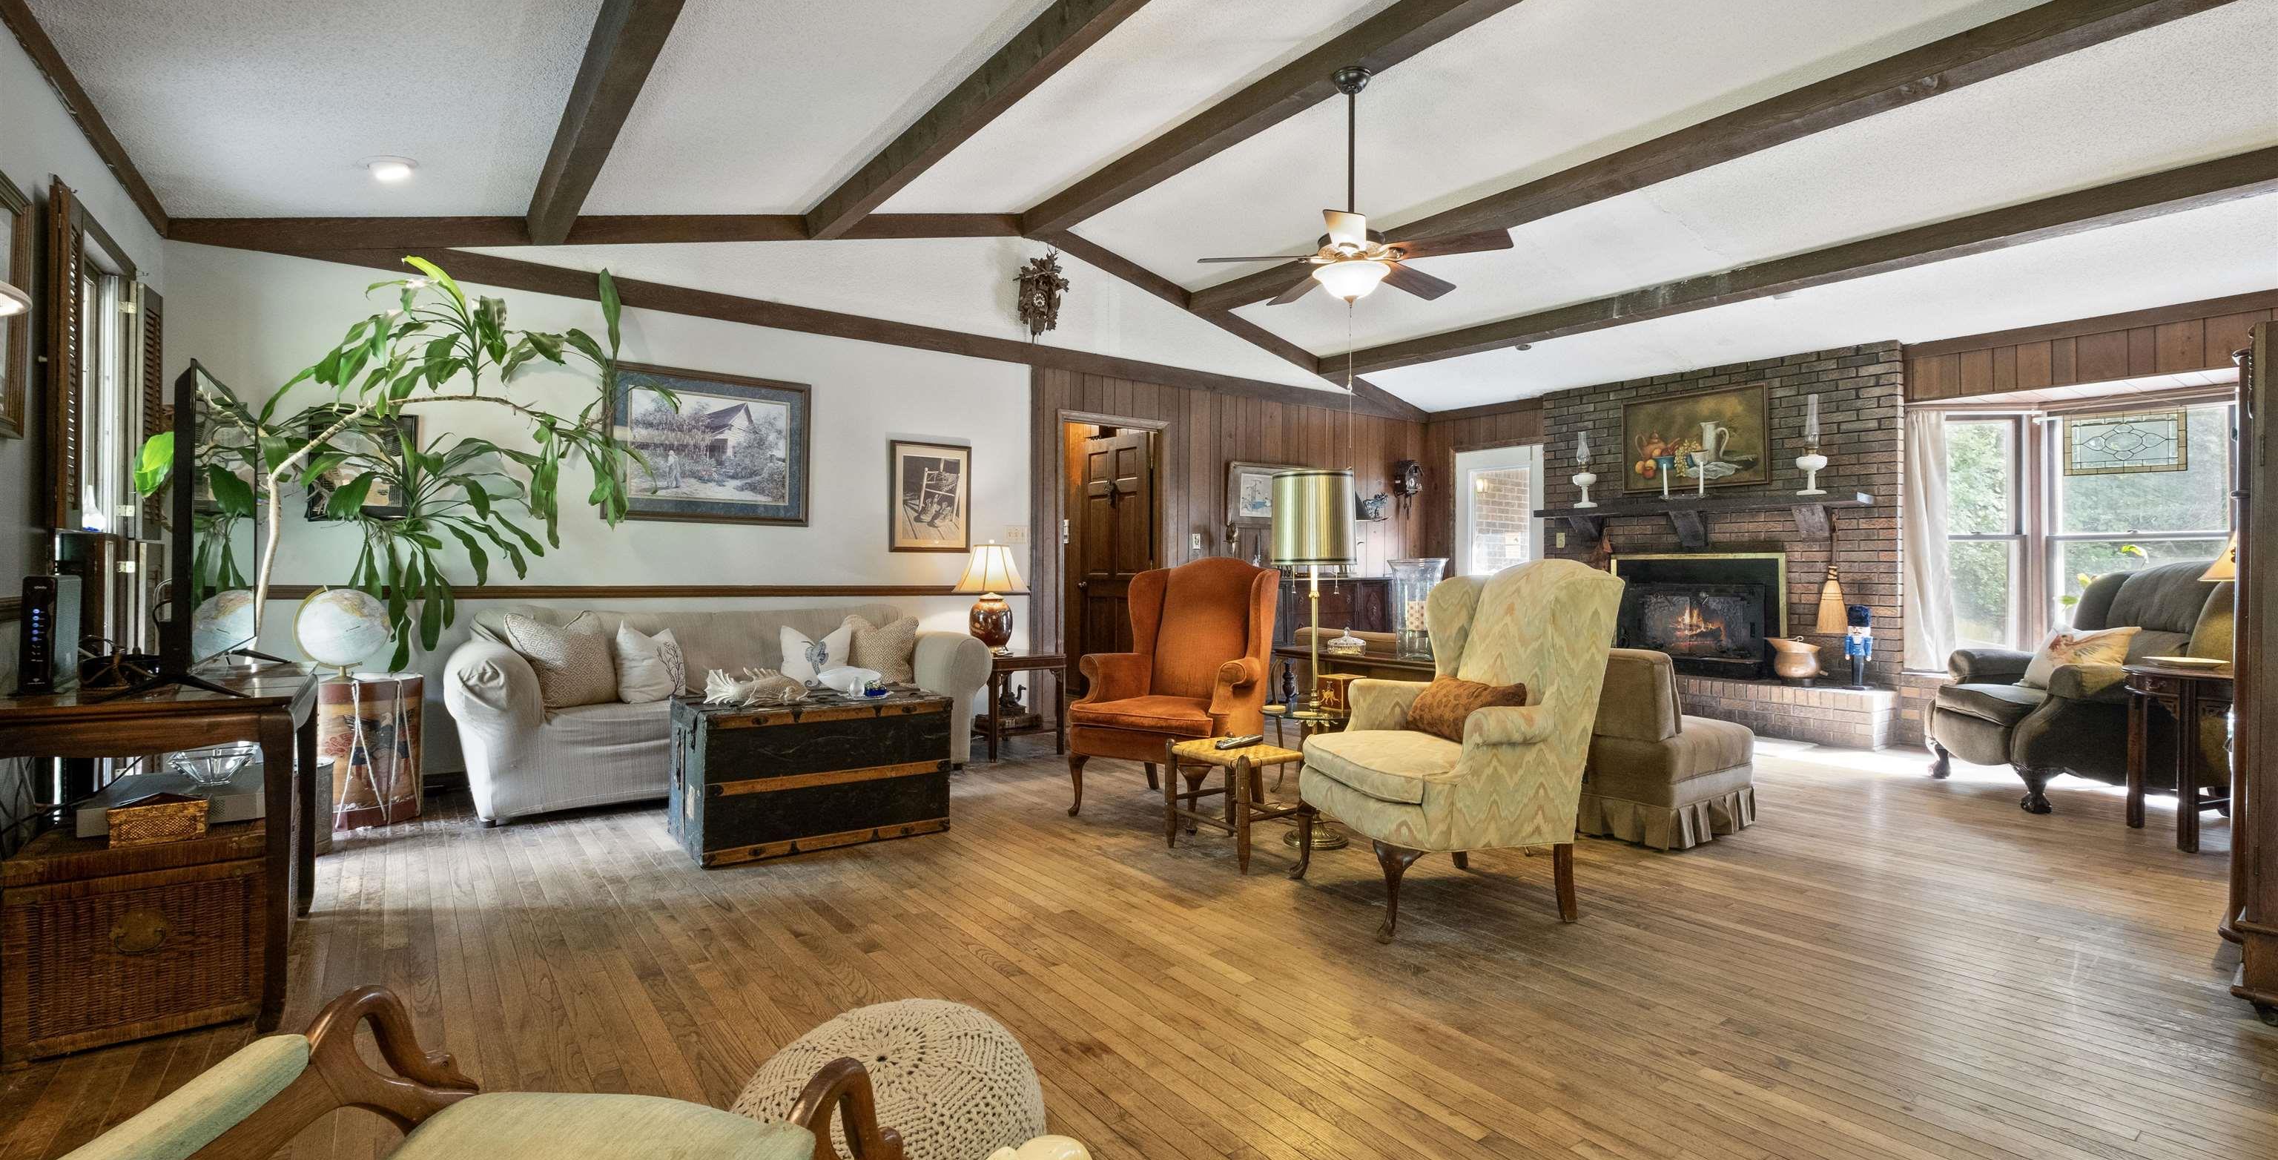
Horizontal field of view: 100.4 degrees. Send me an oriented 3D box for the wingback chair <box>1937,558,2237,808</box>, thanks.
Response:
[{"bbox_3d":[4.564,0.481,4.602,0.930,1.130,0.890,1,0,8],"label":"wingback chair"}]

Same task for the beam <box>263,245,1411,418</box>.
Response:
[{"bbox_3d":[-0.507,-1.473,6.239,7.850,0.135,0.050,-1,1,-38],"label":"beam"}]

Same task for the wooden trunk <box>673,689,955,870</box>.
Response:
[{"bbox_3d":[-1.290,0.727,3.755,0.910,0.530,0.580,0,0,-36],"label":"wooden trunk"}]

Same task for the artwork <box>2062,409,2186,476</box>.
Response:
[{"bbox_3d":[5.818,-0.807,5.607,0.025,0.370,0.513,0,0,-38],"label":"artwork"}]

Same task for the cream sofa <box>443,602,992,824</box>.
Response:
[{"bbox_3d":[-1.989,0.561,4.740,2.350,0.850,0.880,0,0,-35],"label":"cream sofa"}]

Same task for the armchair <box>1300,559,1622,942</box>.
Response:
[{"bbox_3d":[1.000,0.466,3.046,0.840,1.080,0.790,0,0,-16],"label":"armchair"}]

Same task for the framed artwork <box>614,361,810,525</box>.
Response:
[{"bbox_3d":[-2.208,-0.685,4.945,0.995,0.780,0.035,0,0,-38],"label":"framed artwork"}]

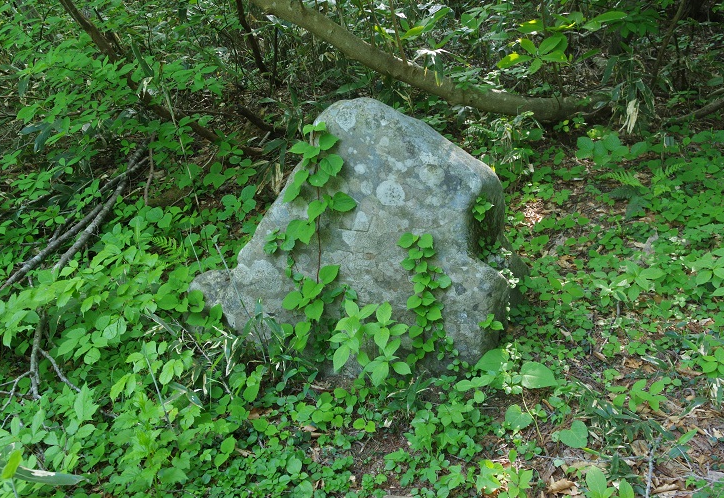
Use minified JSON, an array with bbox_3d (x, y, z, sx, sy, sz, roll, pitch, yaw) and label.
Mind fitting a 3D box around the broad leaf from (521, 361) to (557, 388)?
[{"bbox_3d":[0.539,0.383,2.150,0.110,0.025,0.095,15,41,8],"label":"broad leaf"}]

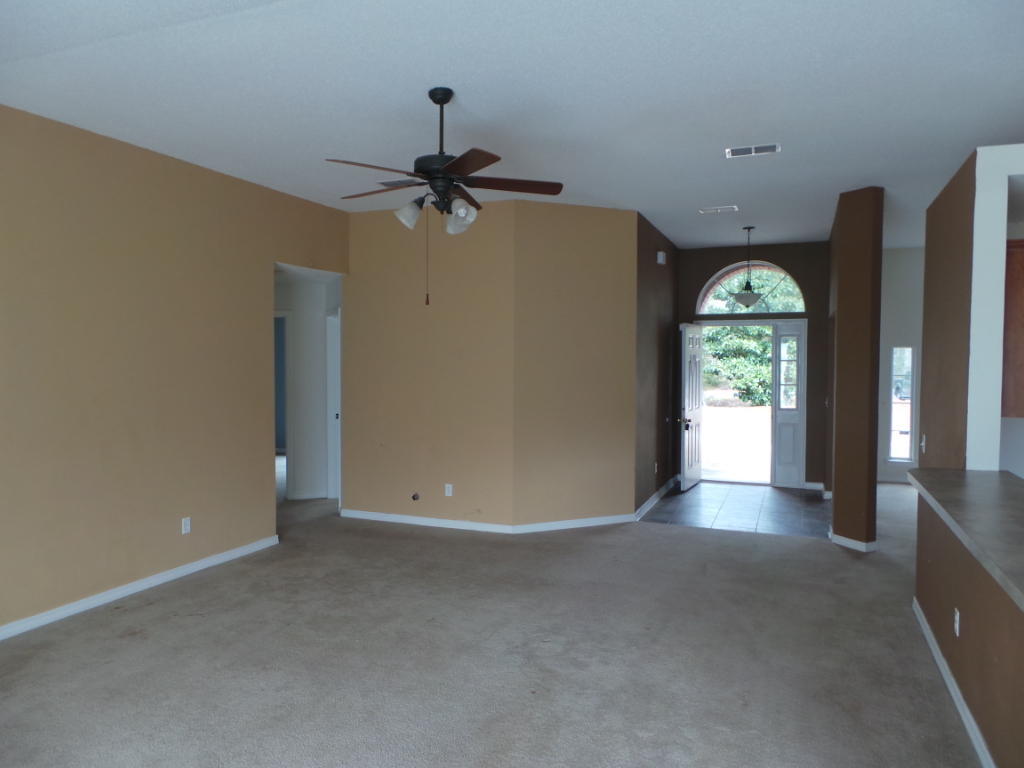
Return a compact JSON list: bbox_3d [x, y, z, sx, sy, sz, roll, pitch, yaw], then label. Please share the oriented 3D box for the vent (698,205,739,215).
[{"bbox_3d":[2.004,-1.672,6.579,0.350,0.030,0.200,1,2,23],"label":"vent"}]

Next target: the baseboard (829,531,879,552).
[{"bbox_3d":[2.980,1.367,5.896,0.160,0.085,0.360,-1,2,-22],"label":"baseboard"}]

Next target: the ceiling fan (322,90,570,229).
[{"bbox_3d":[-0.376,-1.194,3.637,1.310,0.753,1.310,0,2,0],"label":"ceiling fan"}]

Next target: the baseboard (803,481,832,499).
[{"bbox_3d":[3.689,1.278,8.165,0.320,0.090,0.500,1,2,23],"label":"baseboard"}]

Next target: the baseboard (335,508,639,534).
[{"bbox_3d":[-0.259,1.332,6.581,2.982,0.085,0.604,0,2,2],"label":"baseboard"}]

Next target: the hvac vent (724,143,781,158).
[{"bbox_3d":[1.663,-1.602,4.691,0.350,0.030,0.200,1,2,23],"label":"hvac vent"}]

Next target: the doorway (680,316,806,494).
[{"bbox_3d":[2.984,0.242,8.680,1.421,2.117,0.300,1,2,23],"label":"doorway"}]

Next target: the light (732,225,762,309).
[{"bbox_3d":[2.602,-1.276,7.491,0.330,0.865,0.330,1,2,23],"label":"light"}]

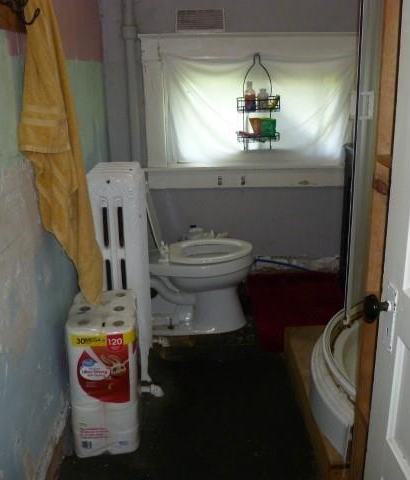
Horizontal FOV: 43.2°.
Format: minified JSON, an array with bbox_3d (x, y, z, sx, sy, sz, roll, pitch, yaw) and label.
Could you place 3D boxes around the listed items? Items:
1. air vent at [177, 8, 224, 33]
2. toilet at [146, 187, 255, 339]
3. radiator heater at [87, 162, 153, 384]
[{"bbox_3d":[-0.027,-1.357,3.204,0.295,0.140,0.020,-1,17,0],"label":"air vent"},{"bbox_3d":[-0.086,0.089,2.789,0.745,0.780,0.440,-1,17,0],"label":"toilet"},{"bbox_3d":[-0.368,0.169,2.336,0.205,0.970,0.330,-1,17,0],"label":"radiator heater"}]

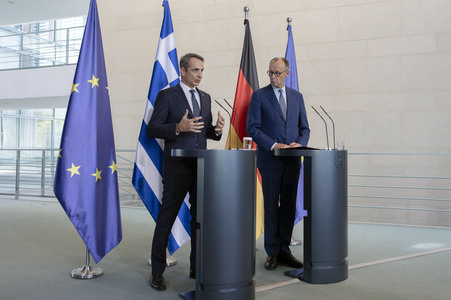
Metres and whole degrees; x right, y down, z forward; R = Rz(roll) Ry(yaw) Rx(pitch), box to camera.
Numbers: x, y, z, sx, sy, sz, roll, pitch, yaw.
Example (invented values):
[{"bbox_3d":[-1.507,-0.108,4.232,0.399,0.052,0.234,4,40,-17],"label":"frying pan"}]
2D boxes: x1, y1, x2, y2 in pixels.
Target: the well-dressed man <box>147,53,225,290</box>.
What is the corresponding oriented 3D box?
[{"bbox_3d":[-0.330,0.155,3.100,0.620,1.860,0.500,1,0,-40],"label":"well-dressed man"}]

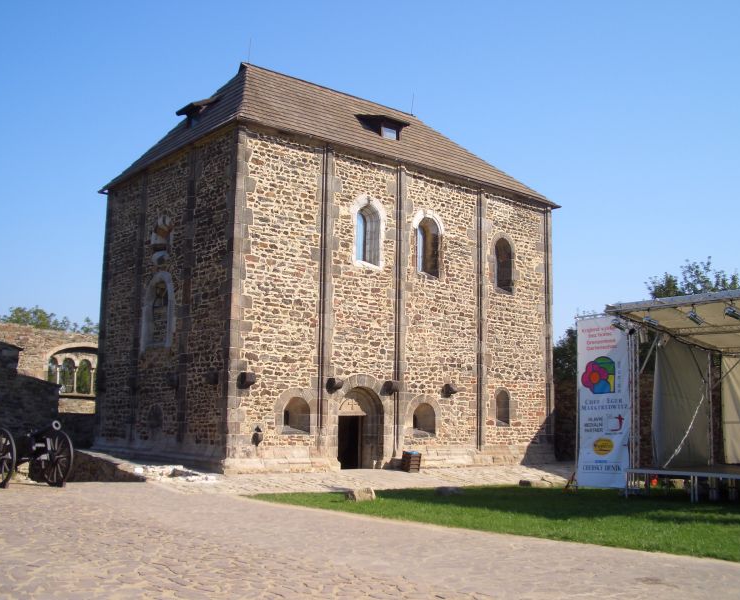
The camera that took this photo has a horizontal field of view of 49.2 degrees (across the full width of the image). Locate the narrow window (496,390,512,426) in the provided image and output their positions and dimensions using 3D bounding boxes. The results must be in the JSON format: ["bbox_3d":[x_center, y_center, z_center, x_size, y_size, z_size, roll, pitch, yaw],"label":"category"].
[{"bbox_3d":[5.753,4.778,35.572,0.980,1.550,0.300,8,-11,-39],"label":"narrow window"}]

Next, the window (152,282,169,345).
[{"bbox_3d":[-8.068,0.514,31.526,0.300,2.450,1.300,8,-11,-39],"label":"window"}]

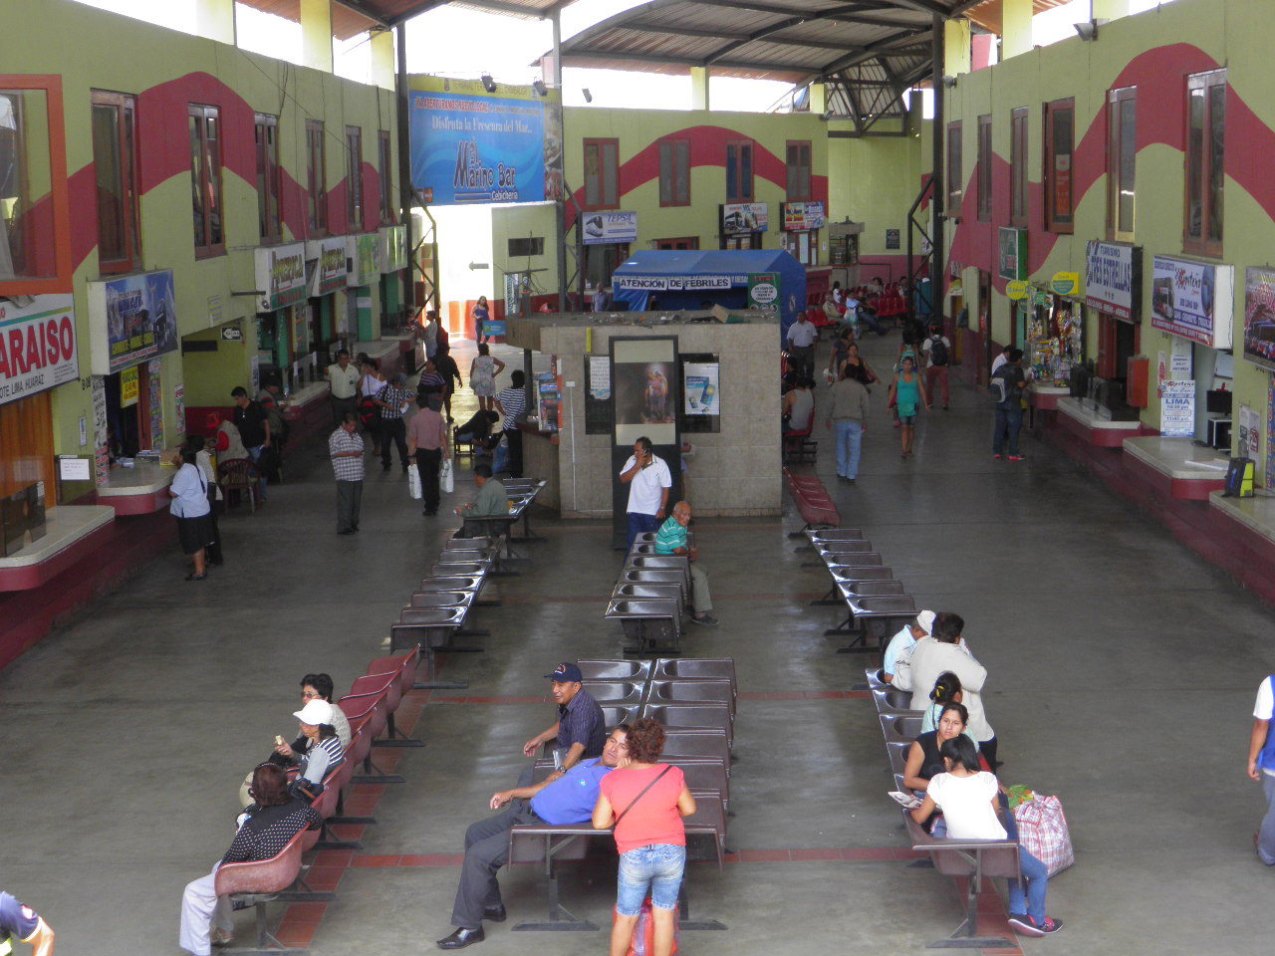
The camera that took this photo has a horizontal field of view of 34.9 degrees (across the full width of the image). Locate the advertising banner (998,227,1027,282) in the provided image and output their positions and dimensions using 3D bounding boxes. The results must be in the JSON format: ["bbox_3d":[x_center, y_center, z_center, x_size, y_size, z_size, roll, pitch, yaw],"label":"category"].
[{"bbox_3d":[6.644,-3.993,35.809,0.180,0.900,2.300,-1,8,1],"label":"advertising banner"}]

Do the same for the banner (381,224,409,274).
[{"bbox_3d":[-5.304,-5.031,44.328,0.170,0.980,3.000,-1,8,1],"label":"banner"}]

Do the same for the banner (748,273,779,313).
[{"bbox_3d":[3.010,-4.059,47.886,0.760,1.600,0.040,0,9,4],"label":"banner"}]

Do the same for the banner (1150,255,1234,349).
[{"bbox_3d":[6.935,-2.247,25.372,0.231,0.964,3.113,-1,9,1],"label":"banner"}]

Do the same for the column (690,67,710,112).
[{"bbox_3d":[1.968,-12.167,63.376,0.500,1.360,0.270,6,11,41],"label":"column"}]

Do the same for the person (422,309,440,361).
[{"bbox_3d":[-4.374,-2.745,43.077,0.360,1.600,0.430,1,9,11],"label":"person"}]

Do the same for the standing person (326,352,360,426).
[{"bbox_3d":[-4.765,-1.209,32.797,0.520,1.680,0.350,-2,9,-9],"label":"standing person"}]

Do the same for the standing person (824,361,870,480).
[{"bbox_3d":[3.065,-0.810,29.491,0.600,1.680,0.380,-1,8,4],"label":"standing person"}]

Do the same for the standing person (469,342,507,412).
[{"bbox_3d":[-2.812,-1.738,37.830,0.620,1.570,0.360,0,9,6],"label":"standing person"}]

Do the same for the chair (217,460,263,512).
[{"bbox_3d":[-5.616,0.057,28.789,0.570,0.790,0.550,-2,9,-6],"label":"chair"}]

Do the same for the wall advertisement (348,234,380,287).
[{"bbox_3d":[-5.394,-4.349,40.032,0.190,0.960,2.900,-1,8,1],"label":"wall advertisement"}]

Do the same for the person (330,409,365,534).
[{"bbox_3d":[-3.765,-0.078,26.223,0.450,1.532,0.310,-8,11,-38],"label":"person"}]

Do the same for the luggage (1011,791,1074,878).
[{"bbox_3d":[2.610,2.244,12.998,0.390,0.510,0.350,4,10,31],"label":"luggage"}]

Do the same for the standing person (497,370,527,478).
[{"bbox_3d":[-1.852,-0.807,30.017,0.440,1.610,0.340,1,9,16],"label":"standing person"}]

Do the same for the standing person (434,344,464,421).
[{"bbox_3d":[-3.661,-1.885,38.936,0.600,1.560,0.420,1,9,11],"label":"standing person"}]

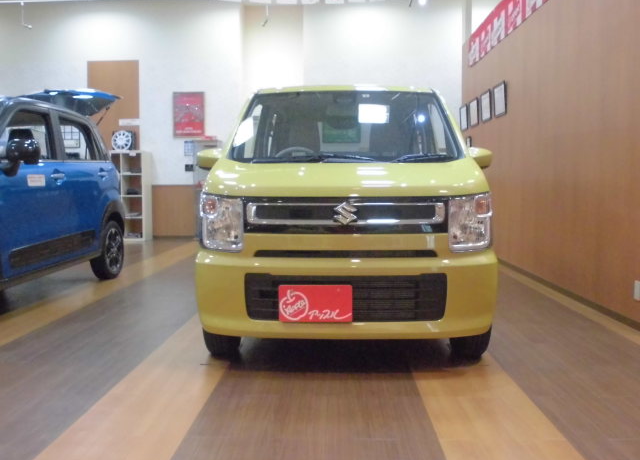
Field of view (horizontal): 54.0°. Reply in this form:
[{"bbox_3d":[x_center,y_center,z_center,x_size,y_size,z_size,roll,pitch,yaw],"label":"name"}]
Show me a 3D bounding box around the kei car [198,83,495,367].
[{"bbox_3d":[0.171,-0.183,4.445,1.530,1.650,3.395,0,4,2],"label":"kei car"}]

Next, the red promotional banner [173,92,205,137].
[{"bbox_3d":[-2.313,-2.037,11.133,0.555,0.795,0.030,0,4,2],"label":"red promotional banner"}]

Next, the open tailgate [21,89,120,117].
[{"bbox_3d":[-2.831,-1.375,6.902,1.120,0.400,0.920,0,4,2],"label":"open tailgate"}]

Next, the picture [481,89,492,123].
[{"bbox_3d":[2.217,-1.648,8.422,0.030,0.380,0.530,0,4,2],"label":"picture"}]

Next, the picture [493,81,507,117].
[{"bbox_3d":[2.196,-1.590,7.695,0.030,0.380,0.530,0,4,2],"label":"picture"}]

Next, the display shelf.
[{"bbox_3d":[-3.350,-0.575,10.848,0.760,1.500,0.420,0,4,2],"label":"display shelf"}]

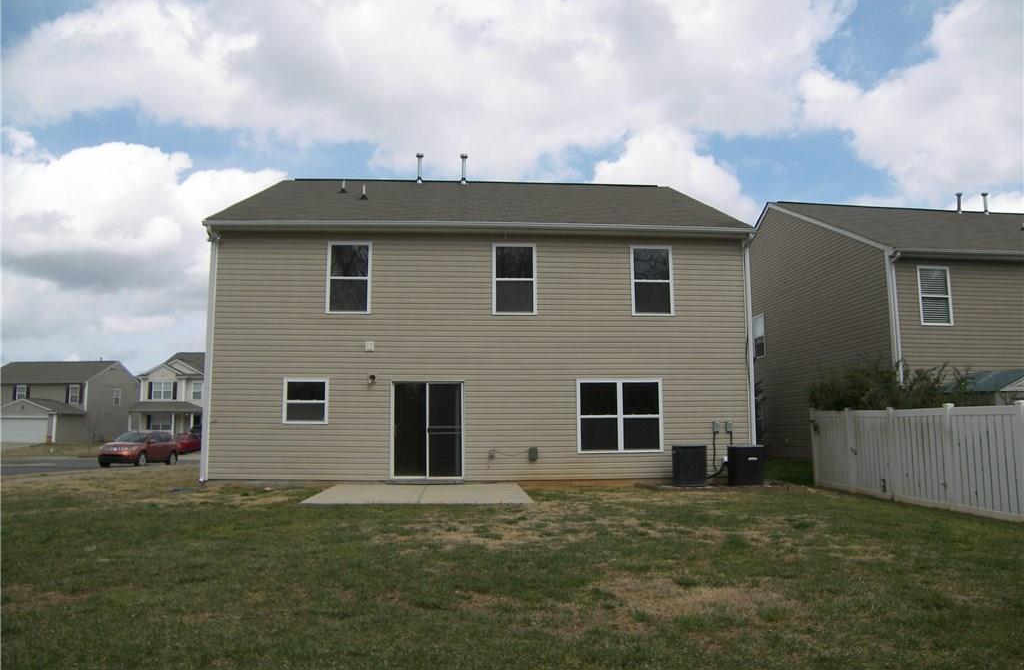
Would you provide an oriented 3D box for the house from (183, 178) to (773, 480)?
[{"bbox_3d":[-0.871,-0.422,20.871,11.550,8.330,12.400,0,-7,-3],"label":"house"}]

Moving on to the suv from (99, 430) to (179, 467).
[{"bbox_3d":[-18.300,5.600,35.100,1.880,1.680,4.720,0,-7,2],"label":"suv"}]

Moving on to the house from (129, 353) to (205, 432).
[{"bbox_3d":[-28.110,5.745,69.094,11.000,8.300,12.500,0,-7,4],"label":"house"}]

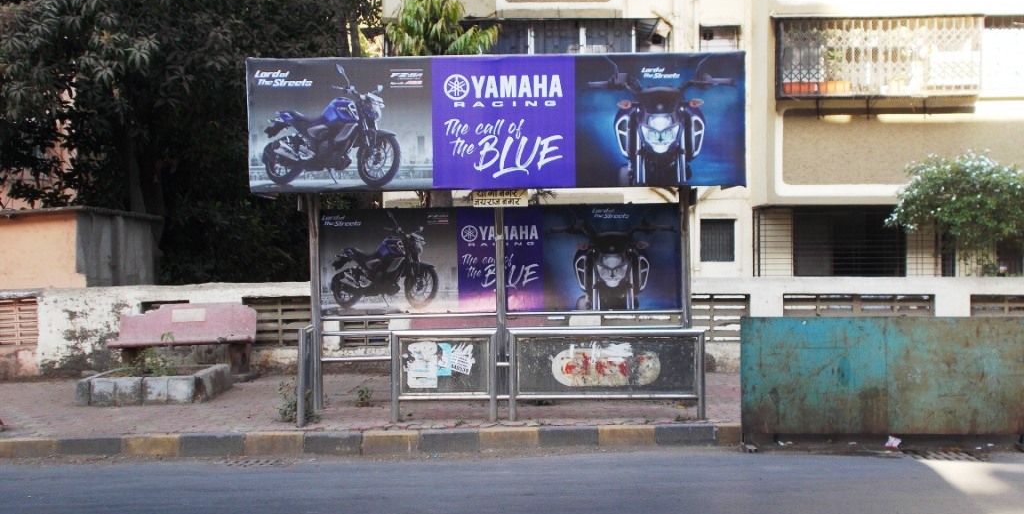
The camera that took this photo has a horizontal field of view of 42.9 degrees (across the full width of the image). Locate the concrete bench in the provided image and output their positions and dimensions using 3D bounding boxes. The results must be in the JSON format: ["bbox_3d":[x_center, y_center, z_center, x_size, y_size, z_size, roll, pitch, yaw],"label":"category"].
[{"bbox_3d":[-3.890,0.973,15.350,1.670,0.850,0.570,-1,1,-8],"label":"concrete bench"}]

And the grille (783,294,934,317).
[{"bbox_3d":[4.165,0.719,15.600,1.770,0.570,0.100,0,1,6],"label":"grille"}]

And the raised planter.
[{"bbox_3d":[-3.840,1.365,14.170,1.360,0.280,1.580,-1,1,0],"label":"raised planter"}]

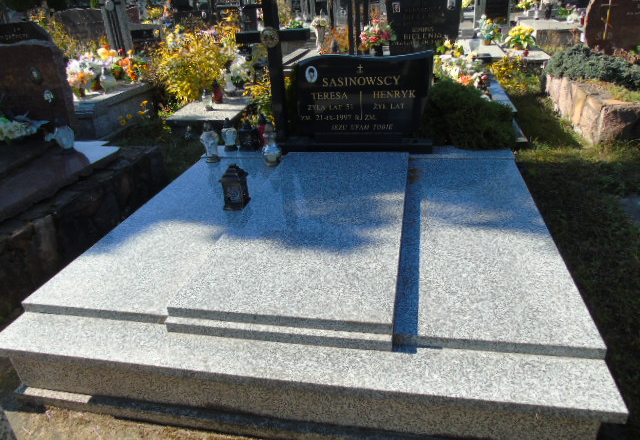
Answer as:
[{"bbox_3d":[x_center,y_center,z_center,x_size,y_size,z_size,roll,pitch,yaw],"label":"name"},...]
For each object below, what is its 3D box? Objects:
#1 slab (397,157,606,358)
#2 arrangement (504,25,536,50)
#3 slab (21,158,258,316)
[{"bbox_3d":[0.745,0.019,2.262,0.663,0.051,1.720,2,28,12],"label":"slab"},{"bbox_3d":[2.698,-2.456,6.219,0.400,0.340,0.390,2,28,12],"label":"arrangement"},{"bbox_3d":[-0.704,-0.025,2.522,0.646,0.046,1.686,2,28,12],"label":"slab"}]

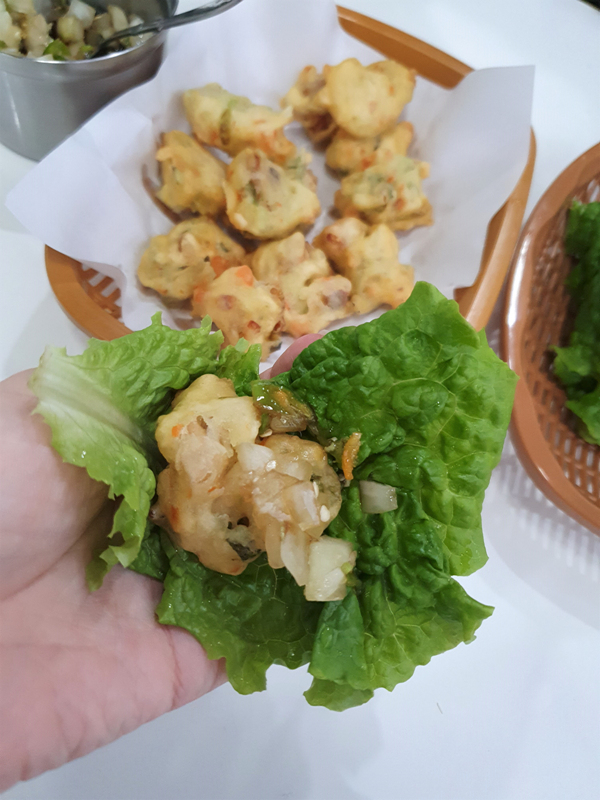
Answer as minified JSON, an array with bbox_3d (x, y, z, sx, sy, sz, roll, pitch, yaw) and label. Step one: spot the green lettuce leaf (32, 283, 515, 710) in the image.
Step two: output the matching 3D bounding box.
[{"bbox_3d":[-0.007,0.026,0.180,0.130,0.055,0.118,3,61,-5],"label":"green lettuce leaf"}]

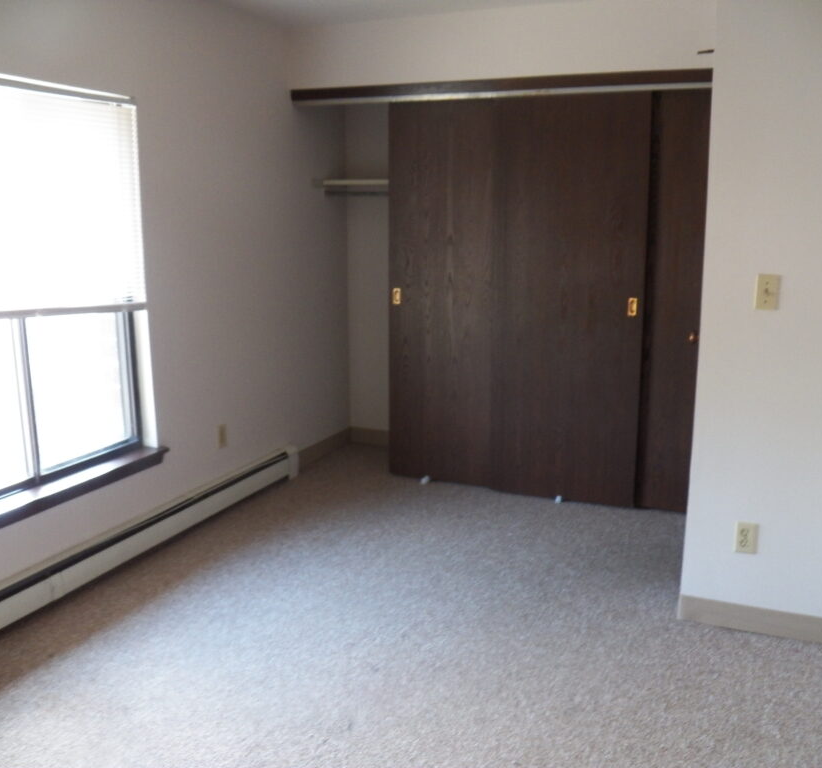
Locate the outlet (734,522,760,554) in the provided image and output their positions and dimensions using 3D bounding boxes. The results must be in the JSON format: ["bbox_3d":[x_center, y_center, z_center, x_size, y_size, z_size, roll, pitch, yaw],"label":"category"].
[{"bbox_3d":[1.161,0.534,2.863,0.071,0.115,0.009,5,12,22],"label":"outlet"}]

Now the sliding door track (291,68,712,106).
[{"bbox_3d":[0.390,-1.433,4.031,2.186,0.076,0.070,5,12,22],"label":"sliding door track"}]

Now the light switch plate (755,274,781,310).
[{"bbox_3d":[1.162,-0.297,2.693,0.071,0.115,0.014,5,12,22],"label":"light switch plate"}]

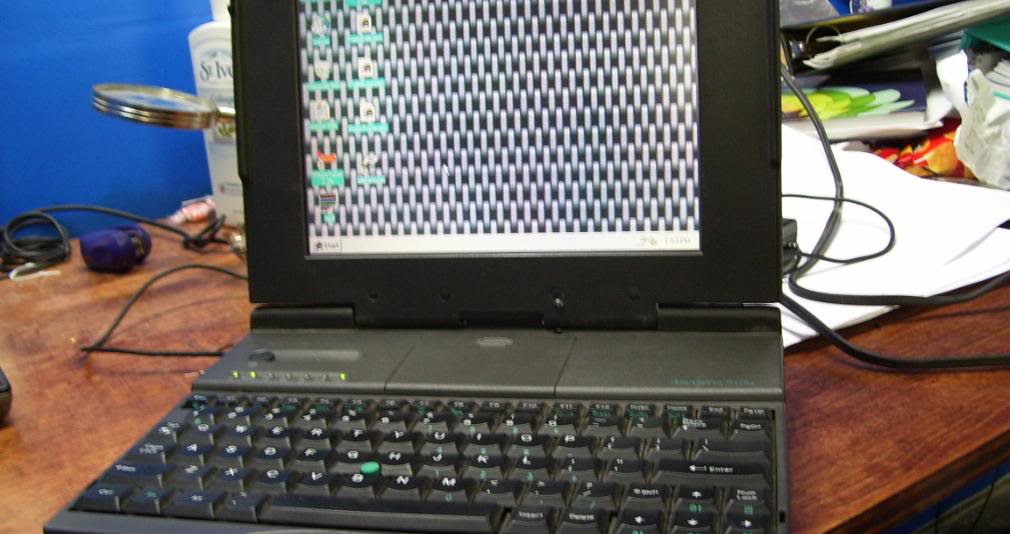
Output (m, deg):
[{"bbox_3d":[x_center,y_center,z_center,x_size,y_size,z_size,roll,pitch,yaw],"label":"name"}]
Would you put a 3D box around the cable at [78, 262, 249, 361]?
[{"bbox_3d":[-0.215,0.023,0.718,0.118,0.025,0.132,-1,20,14],"label":"cable"}]

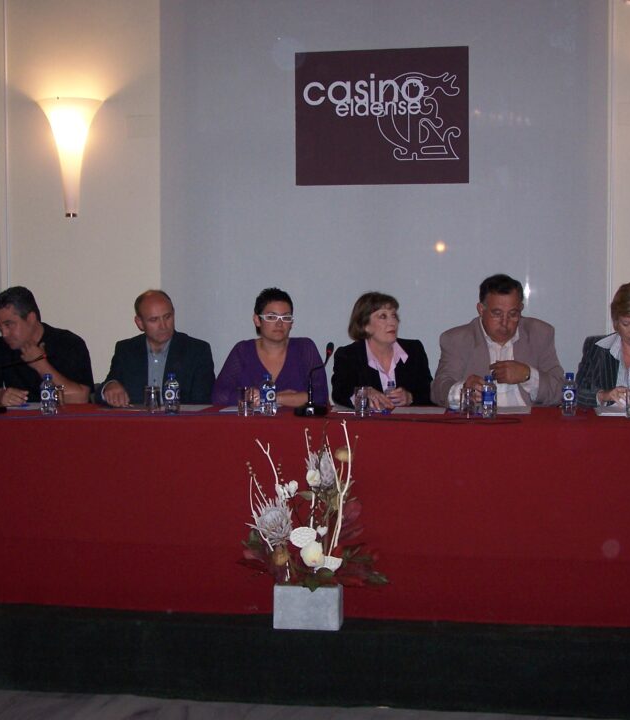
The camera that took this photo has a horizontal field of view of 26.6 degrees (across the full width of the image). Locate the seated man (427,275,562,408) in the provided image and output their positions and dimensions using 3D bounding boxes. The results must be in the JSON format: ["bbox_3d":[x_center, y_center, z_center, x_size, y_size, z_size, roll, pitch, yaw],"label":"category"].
[{"bbox_3d":[0.781,0.311,5.700,0.600,1.320,0.800,0,2,10],"label":"seated man"}]

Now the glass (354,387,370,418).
[{"bbox_3d":[0.185,0.167,5.241,0.066,0.116,0.066,0,2,10],"label":"glass"}]

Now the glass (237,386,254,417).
[{"bbox_3d":[-0.274,0.166,5.288,0.067,0.115,0.067,0,2,0],"label":"glass"}]

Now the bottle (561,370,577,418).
[{"bbox_3d":[1.027,0.142,5.371,0.061,0.174,0.061,0,3,9],"label":"bottle"}]

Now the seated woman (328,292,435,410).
[{"bbox_3d":[0.295,0.339,5.749,0.460,1.261,0.780,0,3,0],"label":"seated woman"}]

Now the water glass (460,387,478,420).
[{"bbox_3d":[0.615,0.173,5.336,0.064,0.117,0.064,0,3,9],"label":"water glass"}]

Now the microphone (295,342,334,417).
[{"bbox_3d":[-0.002,0.077,5.485,0.120,0.299,0.160,1,3,23],"label":"microphone"}]

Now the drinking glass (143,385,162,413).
[{"bbox_3d":[-0.664,0.160,5.437,0.067,0.114,0.067,0,2,10],"label":"drinking glass"}]

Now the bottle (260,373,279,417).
[{"bbox_3d":[-0.185,0.138,5.303,0.061,0.170,0.061,0,2,10],"label":"bottle"}]

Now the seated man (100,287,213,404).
[{"bbox_3d":[-0.719,0.324,6.000,0.540,1.270,0.780,0,2,7],"label":"seated man"}]

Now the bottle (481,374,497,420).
[{"bbox_3d":[0.705,0.143,5.375,0.061,0.174,0.061,0,3,9],"label":"bottle"}]

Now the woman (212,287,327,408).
[{"bbox_3d":[-0.198,0.327,5.818,0.500,1.280,0.780,0,3,5],"label":"woman"}]

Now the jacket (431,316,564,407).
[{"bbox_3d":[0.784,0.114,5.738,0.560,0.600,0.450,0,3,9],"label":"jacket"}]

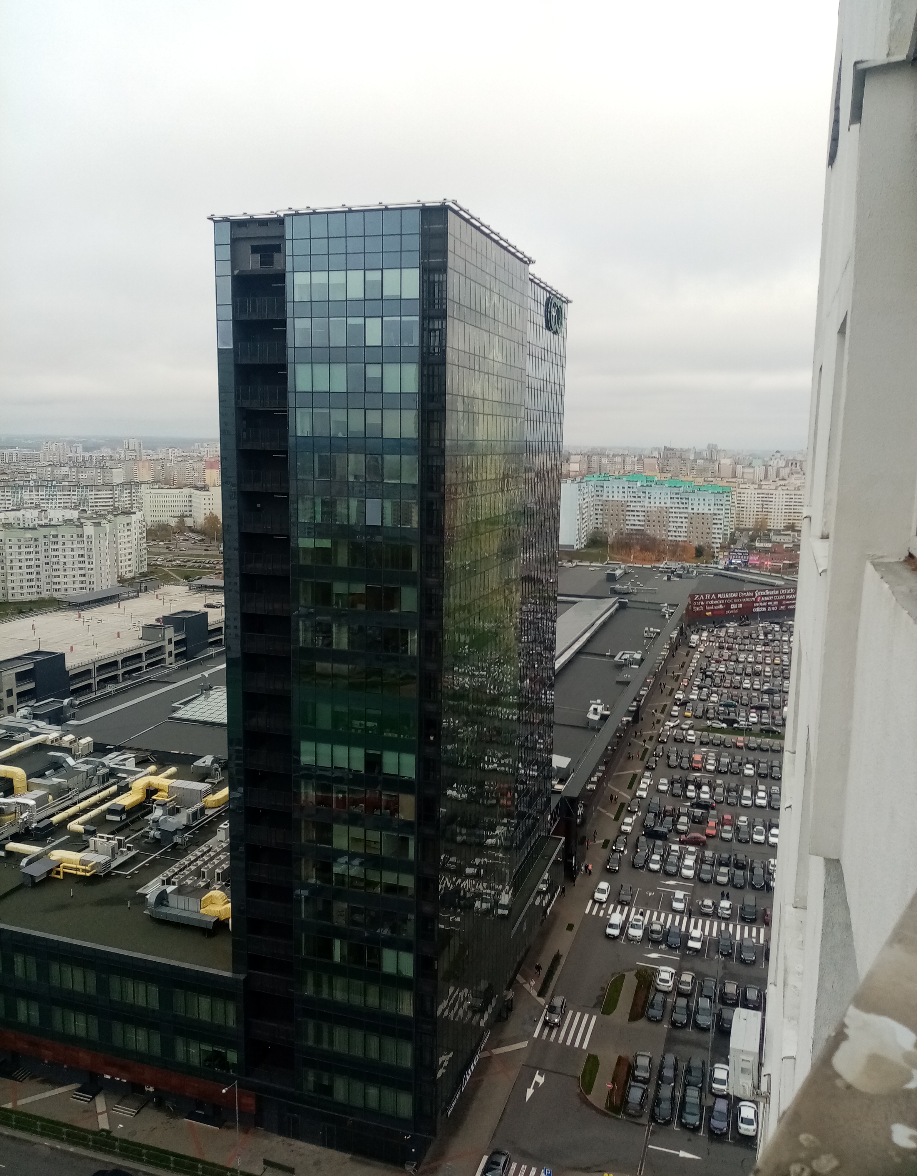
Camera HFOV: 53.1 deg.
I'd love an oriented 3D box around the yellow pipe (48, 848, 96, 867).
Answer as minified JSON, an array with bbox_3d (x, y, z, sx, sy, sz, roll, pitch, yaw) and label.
[{"bbox_3d":[-44.038,30.670,104.107,5.100,1.200,1.900,4,10,18],"label":"yellow pipe"}]

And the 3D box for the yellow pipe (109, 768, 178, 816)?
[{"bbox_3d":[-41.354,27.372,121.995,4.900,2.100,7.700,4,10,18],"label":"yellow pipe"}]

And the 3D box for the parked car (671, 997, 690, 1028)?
[{"bbox_3d":[25.312,48.145,104.623,1.820,1.500,4.500,4,10,18],"label":"parked car"}]

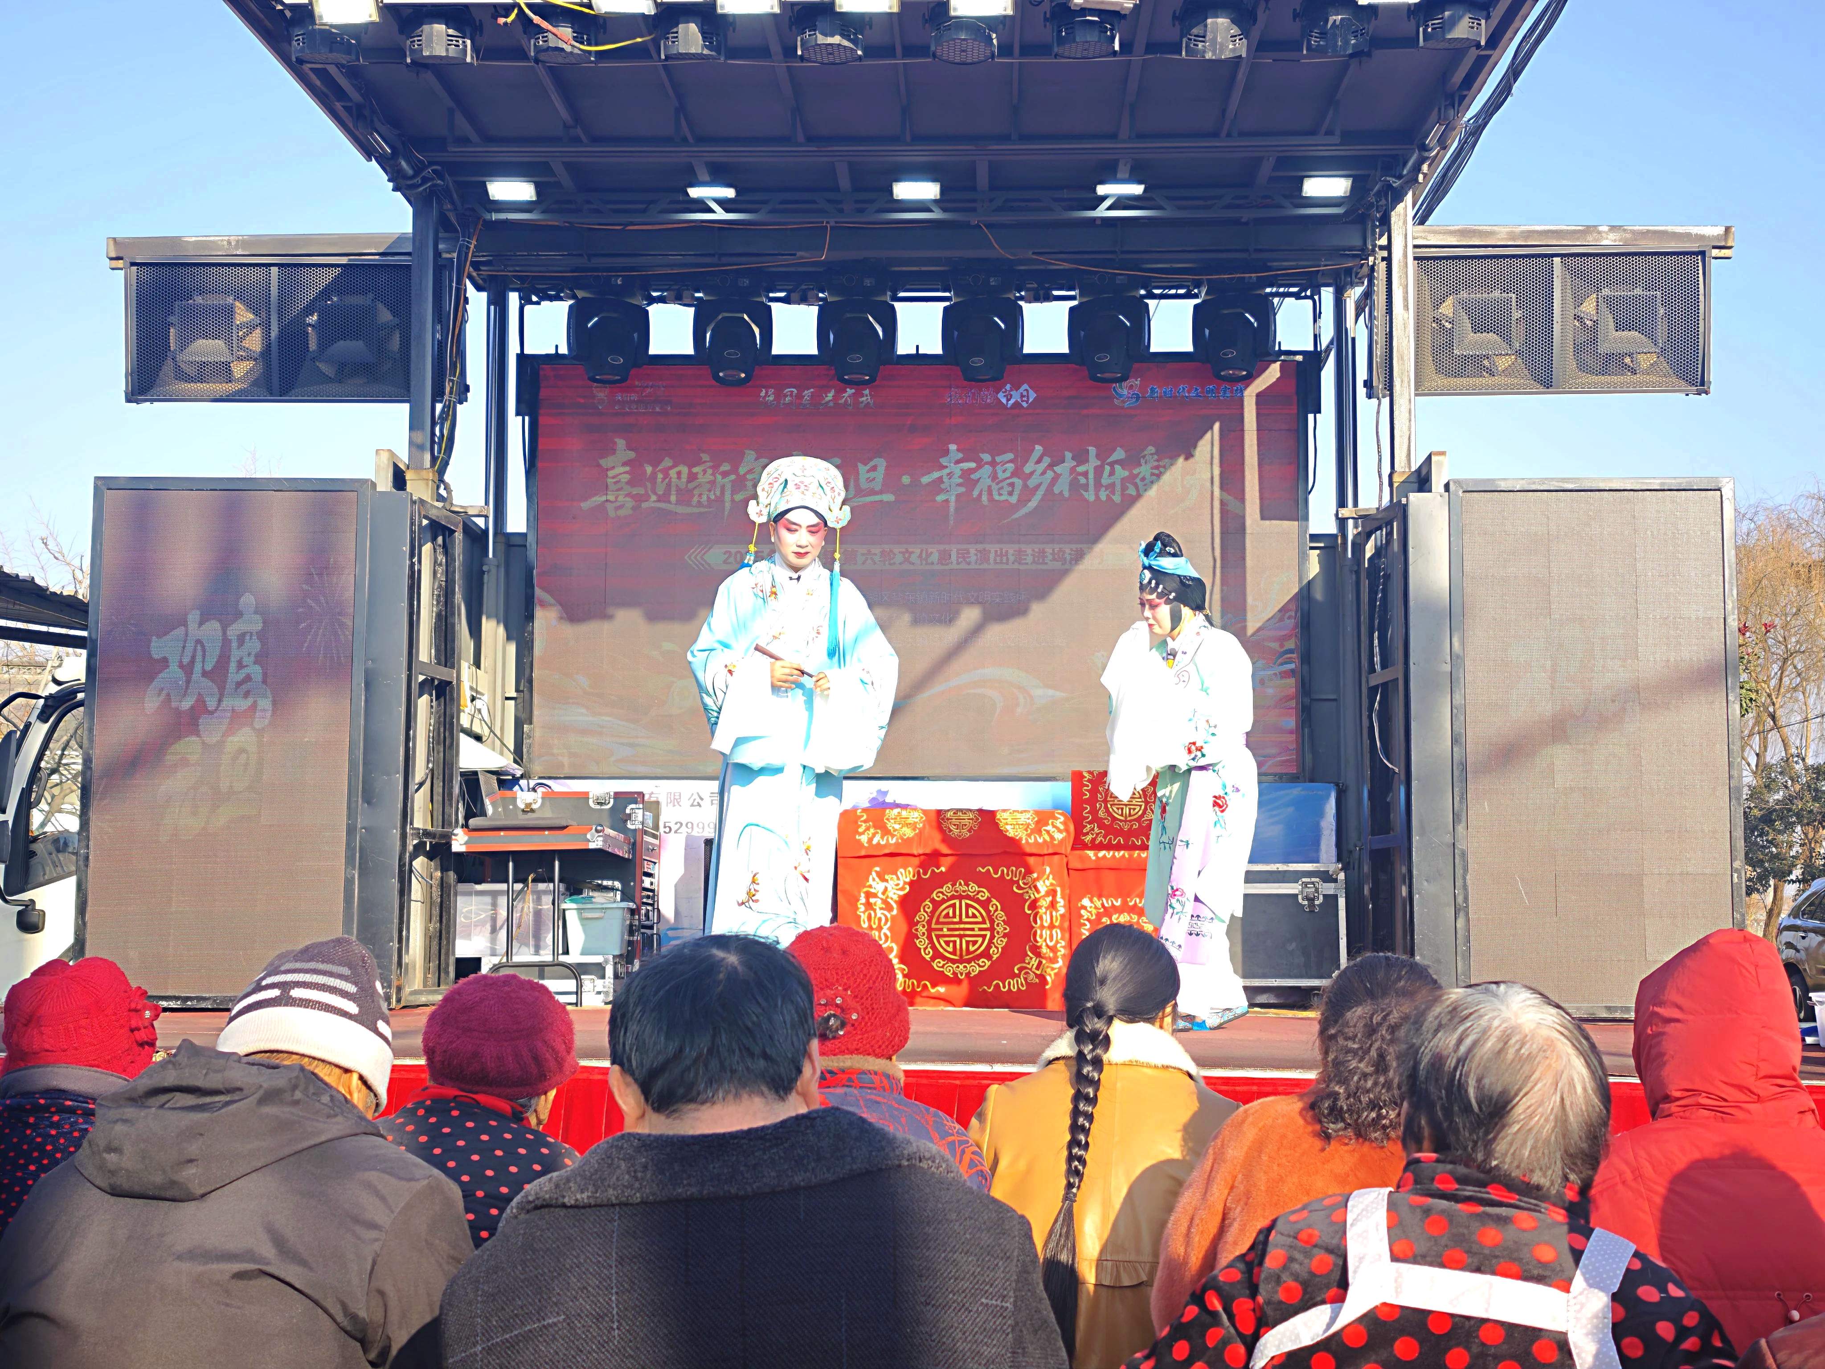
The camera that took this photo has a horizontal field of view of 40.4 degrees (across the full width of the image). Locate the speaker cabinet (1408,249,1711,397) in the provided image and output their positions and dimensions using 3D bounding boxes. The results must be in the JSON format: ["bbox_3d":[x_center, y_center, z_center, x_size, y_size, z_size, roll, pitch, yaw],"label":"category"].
[{"bbox_3d":[2.612,-1.471,10.269,1.270,0.600,0.450,0,1,5],"label":"speaker cabinet"}]

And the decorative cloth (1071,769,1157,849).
[{"bbox_3d":[0.856,0.511,10.150,0.410,0.330,0.070,0,-5,0],"label":"decorative cloth"}]

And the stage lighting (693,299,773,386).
[{"bbox_3d":[-0.772,-1.477,10.650,0.325,0.370,0.280,0,-5,1],"label":"stage lighting"}]

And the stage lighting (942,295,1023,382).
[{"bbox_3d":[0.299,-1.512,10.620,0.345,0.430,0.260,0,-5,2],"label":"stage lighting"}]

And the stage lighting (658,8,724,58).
[{"bbox_3d":[-0.658,-1.939,7.350,0.210,0.160,0.180,0,12,0],"label":"stage lighting"}]

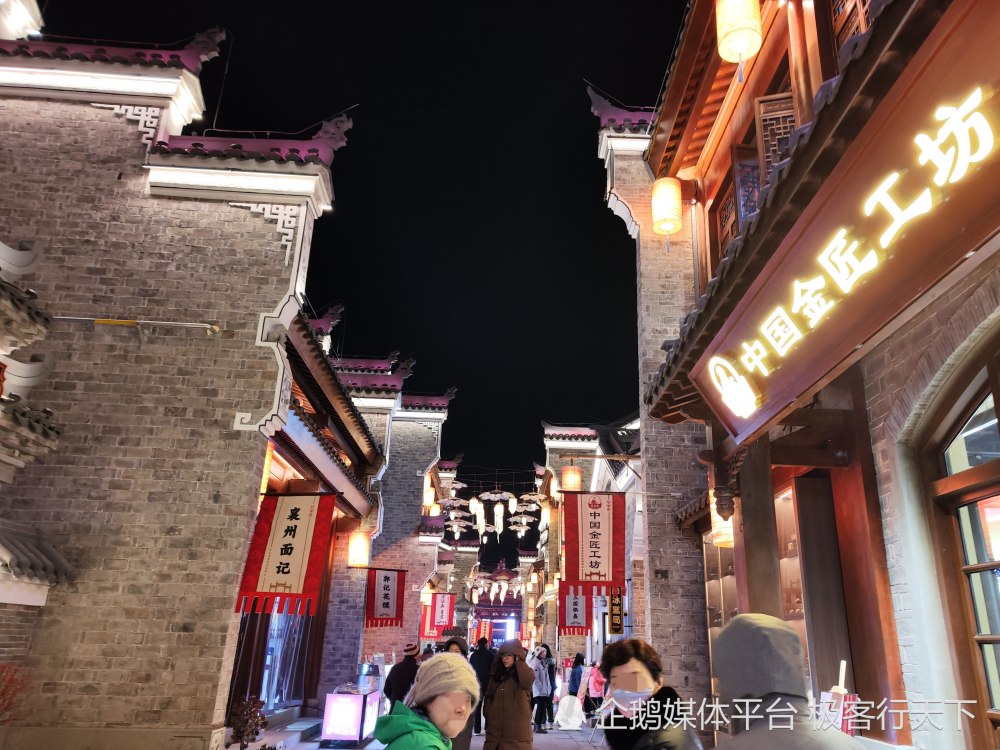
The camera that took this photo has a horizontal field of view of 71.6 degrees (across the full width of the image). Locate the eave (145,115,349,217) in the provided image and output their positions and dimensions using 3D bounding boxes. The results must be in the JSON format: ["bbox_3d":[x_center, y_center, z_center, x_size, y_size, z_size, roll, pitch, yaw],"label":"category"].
[{"bbox_3d":[-3.014,-2.662,8.555,2.200,1.520,0.660,4,-22,1],"label":"eave"}]

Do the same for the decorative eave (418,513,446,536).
[{"bbox_3d":[-2.497,5.531,25.650,1.030,0.820,0.800,3,-20,0],"label":"decorative eave"}]

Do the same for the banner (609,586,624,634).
[{"bbox_3d":[2.493,4.890,14.770,0.277,1.197,0.100,4,-22,1],"label":"banner"}]

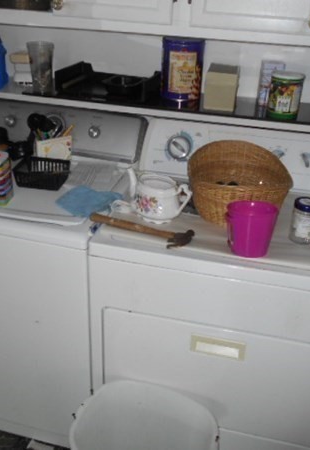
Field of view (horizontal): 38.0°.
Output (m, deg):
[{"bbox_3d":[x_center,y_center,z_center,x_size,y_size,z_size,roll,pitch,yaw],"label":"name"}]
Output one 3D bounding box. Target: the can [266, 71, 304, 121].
[{"bbox_3d":[0.396,-0.391,1.366,0.095,0.128,0.095,10,28,14],"label":"can"}]

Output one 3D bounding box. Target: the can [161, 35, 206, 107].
[{"bbox_3d":[0.093,-0.527,1.533,0.136,0.194,0.136,4,27,2],"label":"can"}]

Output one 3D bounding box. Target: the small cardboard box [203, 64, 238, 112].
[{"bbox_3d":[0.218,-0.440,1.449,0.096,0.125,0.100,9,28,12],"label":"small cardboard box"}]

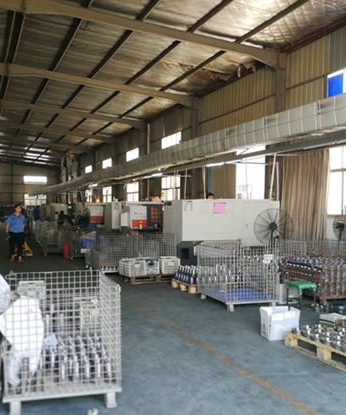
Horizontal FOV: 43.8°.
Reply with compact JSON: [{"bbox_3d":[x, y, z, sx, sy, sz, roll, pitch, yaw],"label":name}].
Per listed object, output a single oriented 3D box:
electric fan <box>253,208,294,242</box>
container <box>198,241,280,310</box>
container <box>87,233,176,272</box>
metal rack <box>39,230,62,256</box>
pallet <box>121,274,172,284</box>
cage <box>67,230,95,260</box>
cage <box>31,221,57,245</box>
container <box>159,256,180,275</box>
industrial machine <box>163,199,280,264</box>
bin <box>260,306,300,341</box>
[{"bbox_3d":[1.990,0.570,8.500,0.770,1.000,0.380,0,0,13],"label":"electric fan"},{"bbox_3d":[0.983,1.035,6.628,0.845,0.880,1.037,0,0,-18],"label":"container"},{"bbox_3d":[-0.920,1.000,9.570,1.680,0.850,1.050,0,0,-25],"label":"container"},{"bbox_3d":[-3.618,1.040,12.900,0.650,0.770,0.780,0,0,-25],"label":"metal rack"},{"bbox_3d":[-0.460,1.397,8.815,1.120,0.150,0.800,0,0,-25],"label":"pallet"},{"bbox_3d":[-2.555,1.010,12.190,0.880,0.820,0.820,0,0,-25],"label":"cage"},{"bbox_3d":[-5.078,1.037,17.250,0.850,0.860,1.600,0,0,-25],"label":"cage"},{"bbox_3d":[-0.060,1.140,8.470,0.360,0.290,0.460,0,0,-9],"label":"container"},{"bbox_3d":[1.187,0.661,10.986,2.750,1.654,1.350,0,0,-25],"label":"industrial machine"},{"bbox_3d":[1.175,1.290,4.800,0.410,0.300,0.290,0,0,-21],"label":"bin"}]

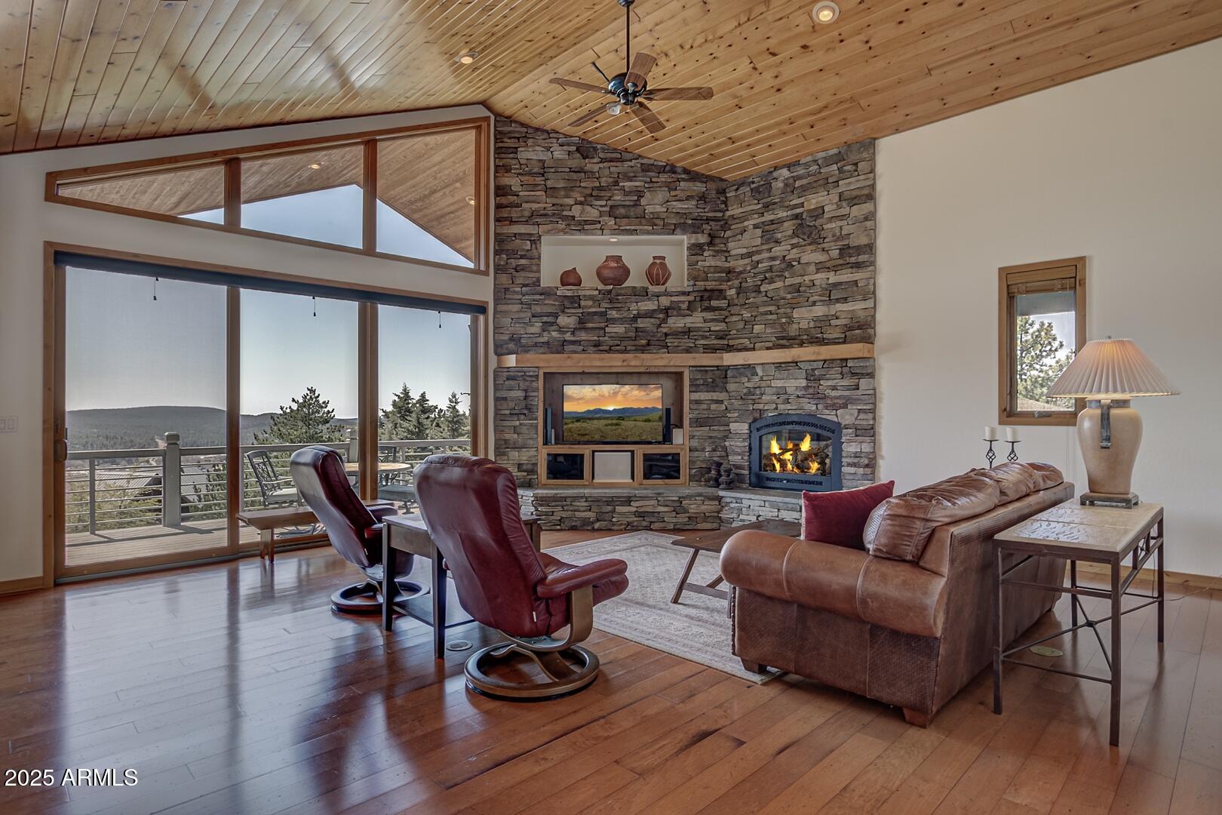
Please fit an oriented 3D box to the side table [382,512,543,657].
[{"bbox_3d":[-0.859,0.980,3.569,0.660,0.640,0.640,0,0,44],"label":"side table"}]

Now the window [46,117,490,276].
[{"bbox_3d":[-2.753,-2.393,5.709,3.730,1.815,0.140,0,0,-44],"label":"window"}]

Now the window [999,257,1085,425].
[{"bbox_3d":[3.596,-0.523,5.097,0.600,1.357,0.120,0,0,43],"label":"window"}]

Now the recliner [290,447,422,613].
[{"bbox_3d":[-1.590,0.760,4.153,0.870,1.080,0.800,0,0,-43],"label":"recliner"}]

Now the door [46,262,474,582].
[{"bbox_3d":[-2.764,0.060,5.699,3.700,2.480,0.150,0,0,-44],"label":"door"}]

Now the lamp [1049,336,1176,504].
[{"bbox_3d":[2.800,0.085,3.420,0.570,0.940,0.570,0,0,-44],"label":"lamp"}]

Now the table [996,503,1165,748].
[{"bbox_3d":[2.343,0.927,2.987,1.550,0.745,0.415,0,0,-44],"label":"table"}]

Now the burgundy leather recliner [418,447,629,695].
[{"bbox_3d":[-0.406,0.760,3.017,0.800,1.080,0.870,0,0,44],"label":"burgundy leather recliner"}]

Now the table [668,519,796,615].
[{"bbox_3d":[1.025,1.090,4.218,1.200,0.420,0.580,0,0,-44],"label":"table"}]

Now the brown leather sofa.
[{"bbox_3d":[1.813,0.840,3.599,2.380,0.920,1.060,0,0,-44],"label":"brown leather sofa"}]

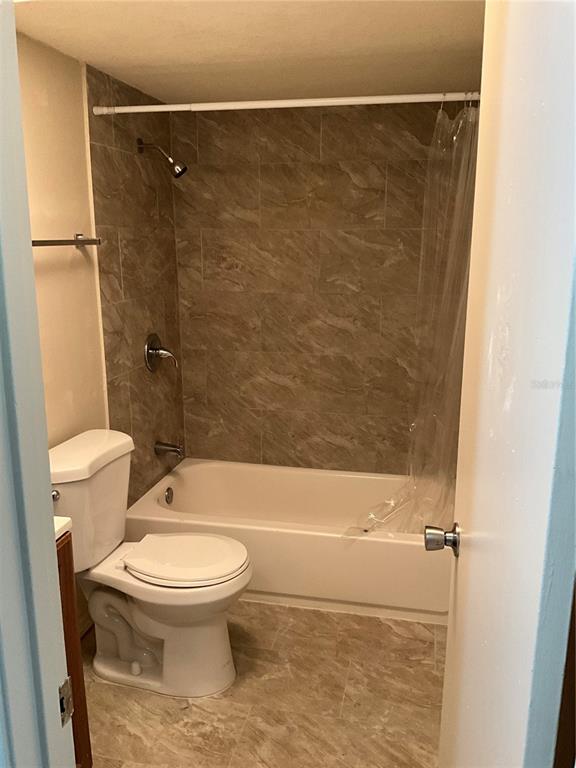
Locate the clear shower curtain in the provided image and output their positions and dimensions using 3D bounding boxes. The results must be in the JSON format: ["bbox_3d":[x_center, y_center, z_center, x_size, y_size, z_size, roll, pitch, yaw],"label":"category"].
[{"bbox_3d":[0.550,-0.162,2.438,0.380,1.625,0.190,3,14,12],"label":"clear shower curtain"}]

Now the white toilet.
[{"bbox_3d":[-0.462,0.658,2.408,0.700,0.800,0.465,3,14,12],"label":"white toilet"}]

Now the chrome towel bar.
[{"bbox_3d":[-0.792,-0.476,2.152,0.075,0.043,0.535,3,14,12],"label":"chrome towel bar"}]

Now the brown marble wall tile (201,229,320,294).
[{"bbox_3d":[-0.139,-0.618,3.234,0.612,0.309,0.012,3,14,12],"label":"brown marble wall tile"}]

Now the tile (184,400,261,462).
[{"bbox_3d":[-0.352,0.273,3.496,0.446,0.309,0.012,3,14,12],"label":"tile"}]

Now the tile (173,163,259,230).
[{"bbox_3d":[-0.353,-0.929,3.208,0.446,0.309,0.012,3,14,12],"label":"tile"}]

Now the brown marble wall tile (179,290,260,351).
[{"bbox_3d":[-0.353,-0.328,3.352,0.446,0.309,0.012,3,14,12],"label":"brown marble wall tile"}]

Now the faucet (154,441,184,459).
[{"bbox_3d":[-0.581,0.331,3.184,0.135,0.075,0.067,3,14,12],"label":"faucet"}]

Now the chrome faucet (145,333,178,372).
[{"bbox_3d":[-0.593,-0.145,3.072,0.110,0.178,0.177,3,14,12],"label":"chrome faucet"}]

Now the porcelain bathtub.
[{"bbox_3d":[0.096,0.709,3.119,1.520,0.366,0.732,3,14,12],"label":"porcelain bathtub"}]

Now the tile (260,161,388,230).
[{"bbox_3d":[0.163,-0.903,3.097,0.612,0.309,0.012,3,14,12],"label":"tile"}]

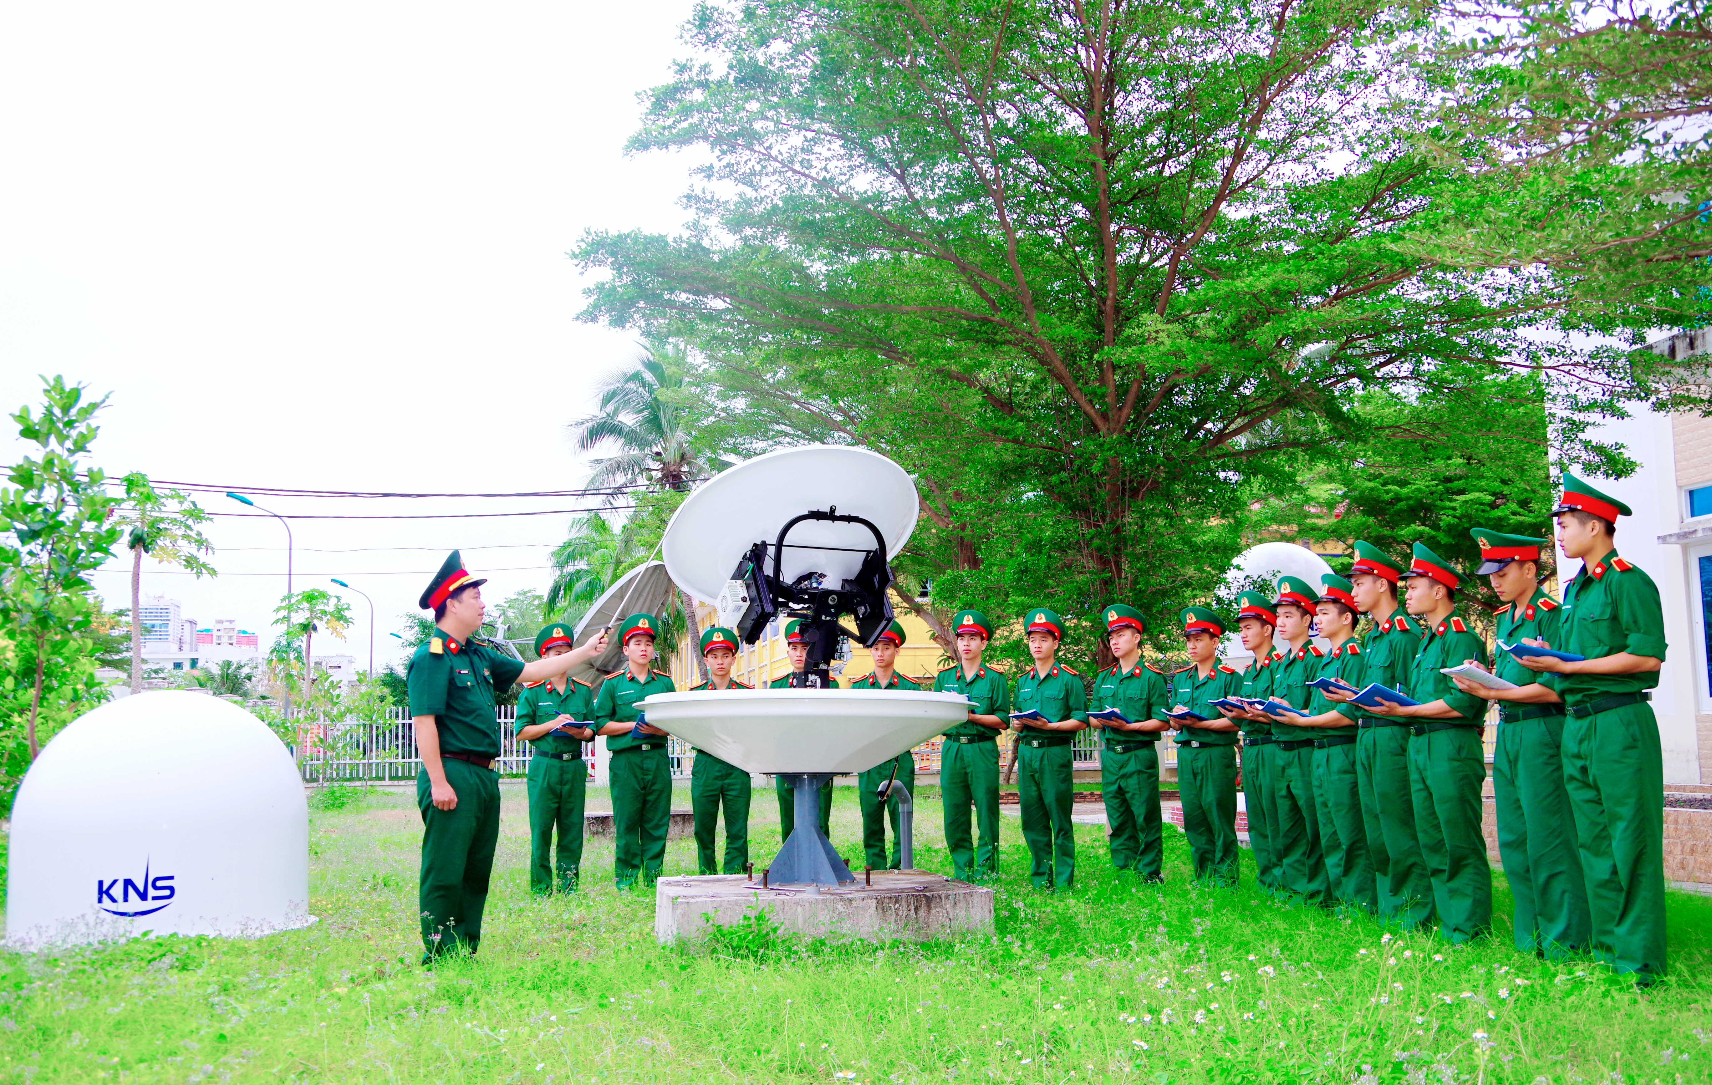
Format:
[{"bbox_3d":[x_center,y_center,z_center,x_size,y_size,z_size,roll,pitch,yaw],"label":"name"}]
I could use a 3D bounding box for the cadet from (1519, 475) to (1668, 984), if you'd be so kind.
[{"bbox_3d":[2.646,0.649,5.249,0.500,1.800,0.520,-1,-8,-3],"label":"cadet"}]

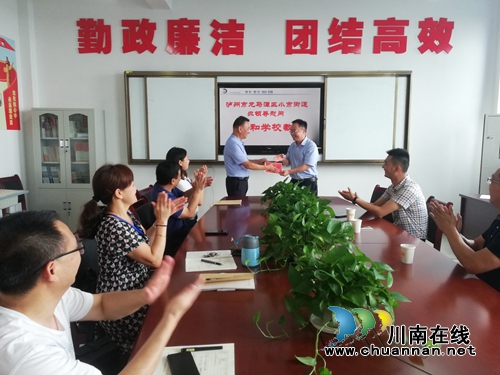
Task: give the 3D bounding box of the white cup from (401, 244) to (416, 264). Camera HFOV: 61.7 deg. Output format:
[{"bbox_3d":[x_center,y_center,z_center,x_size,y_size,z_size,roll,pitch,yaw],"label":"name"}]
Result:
[{"bbox_3d":[0.793,0.338,2.097,0.077,0.085,0.077,0,6,0],"label":"white cup"}]

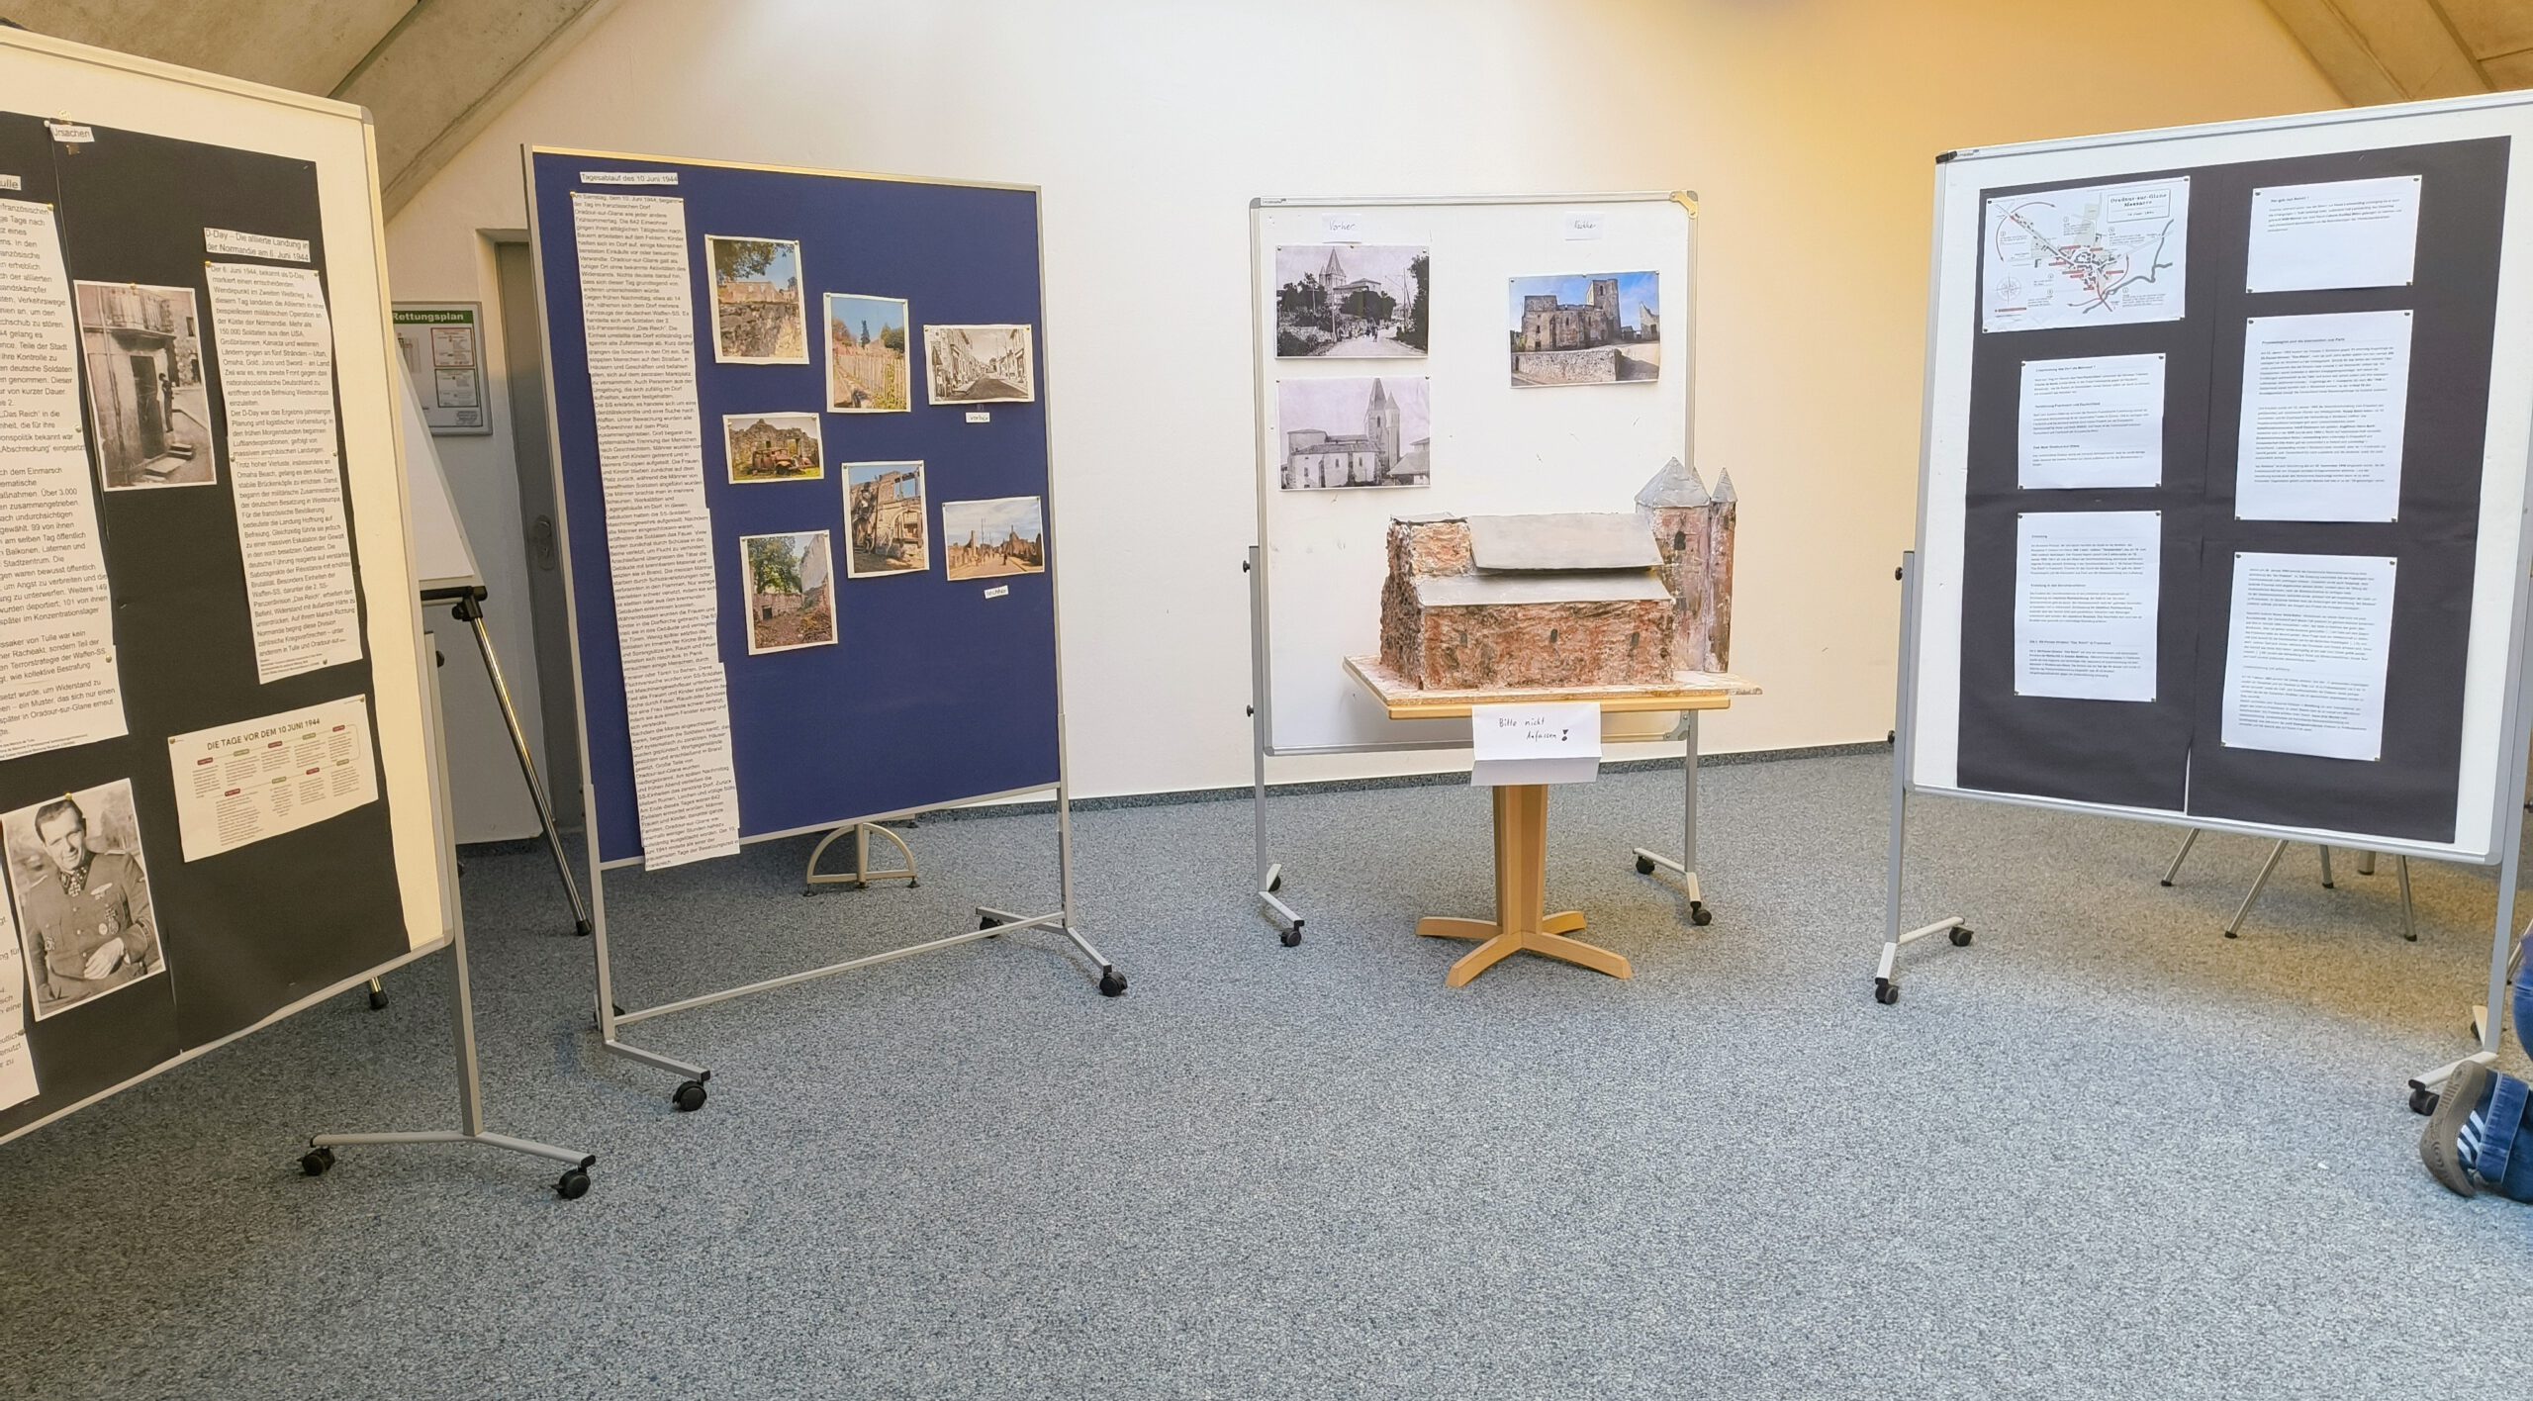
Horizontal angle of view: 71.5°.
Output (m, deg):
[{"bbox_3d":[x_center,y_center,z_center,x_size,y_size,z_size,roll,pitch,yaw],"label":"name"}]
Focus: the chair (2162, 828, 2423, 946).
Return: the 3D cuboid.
[{"bbox_3d":[2.790,0.174,4.775,0.560,0.830,0.540,0,10,8],"label":"chair"}]

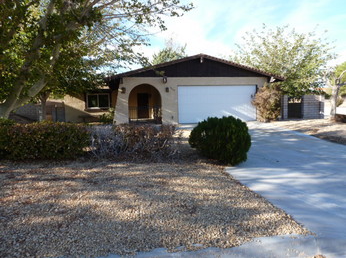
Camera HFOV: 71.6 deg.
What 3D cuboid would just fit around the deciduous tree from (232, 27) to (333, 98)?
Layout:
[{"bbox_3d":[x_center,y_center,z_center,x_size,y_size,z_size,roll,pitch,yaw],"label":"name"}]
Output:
[{"bbox_3d":[9.150,-4.700,20.200,8.500,7.300,8.000,-1,7,0],"label":"deciduous tree"}]

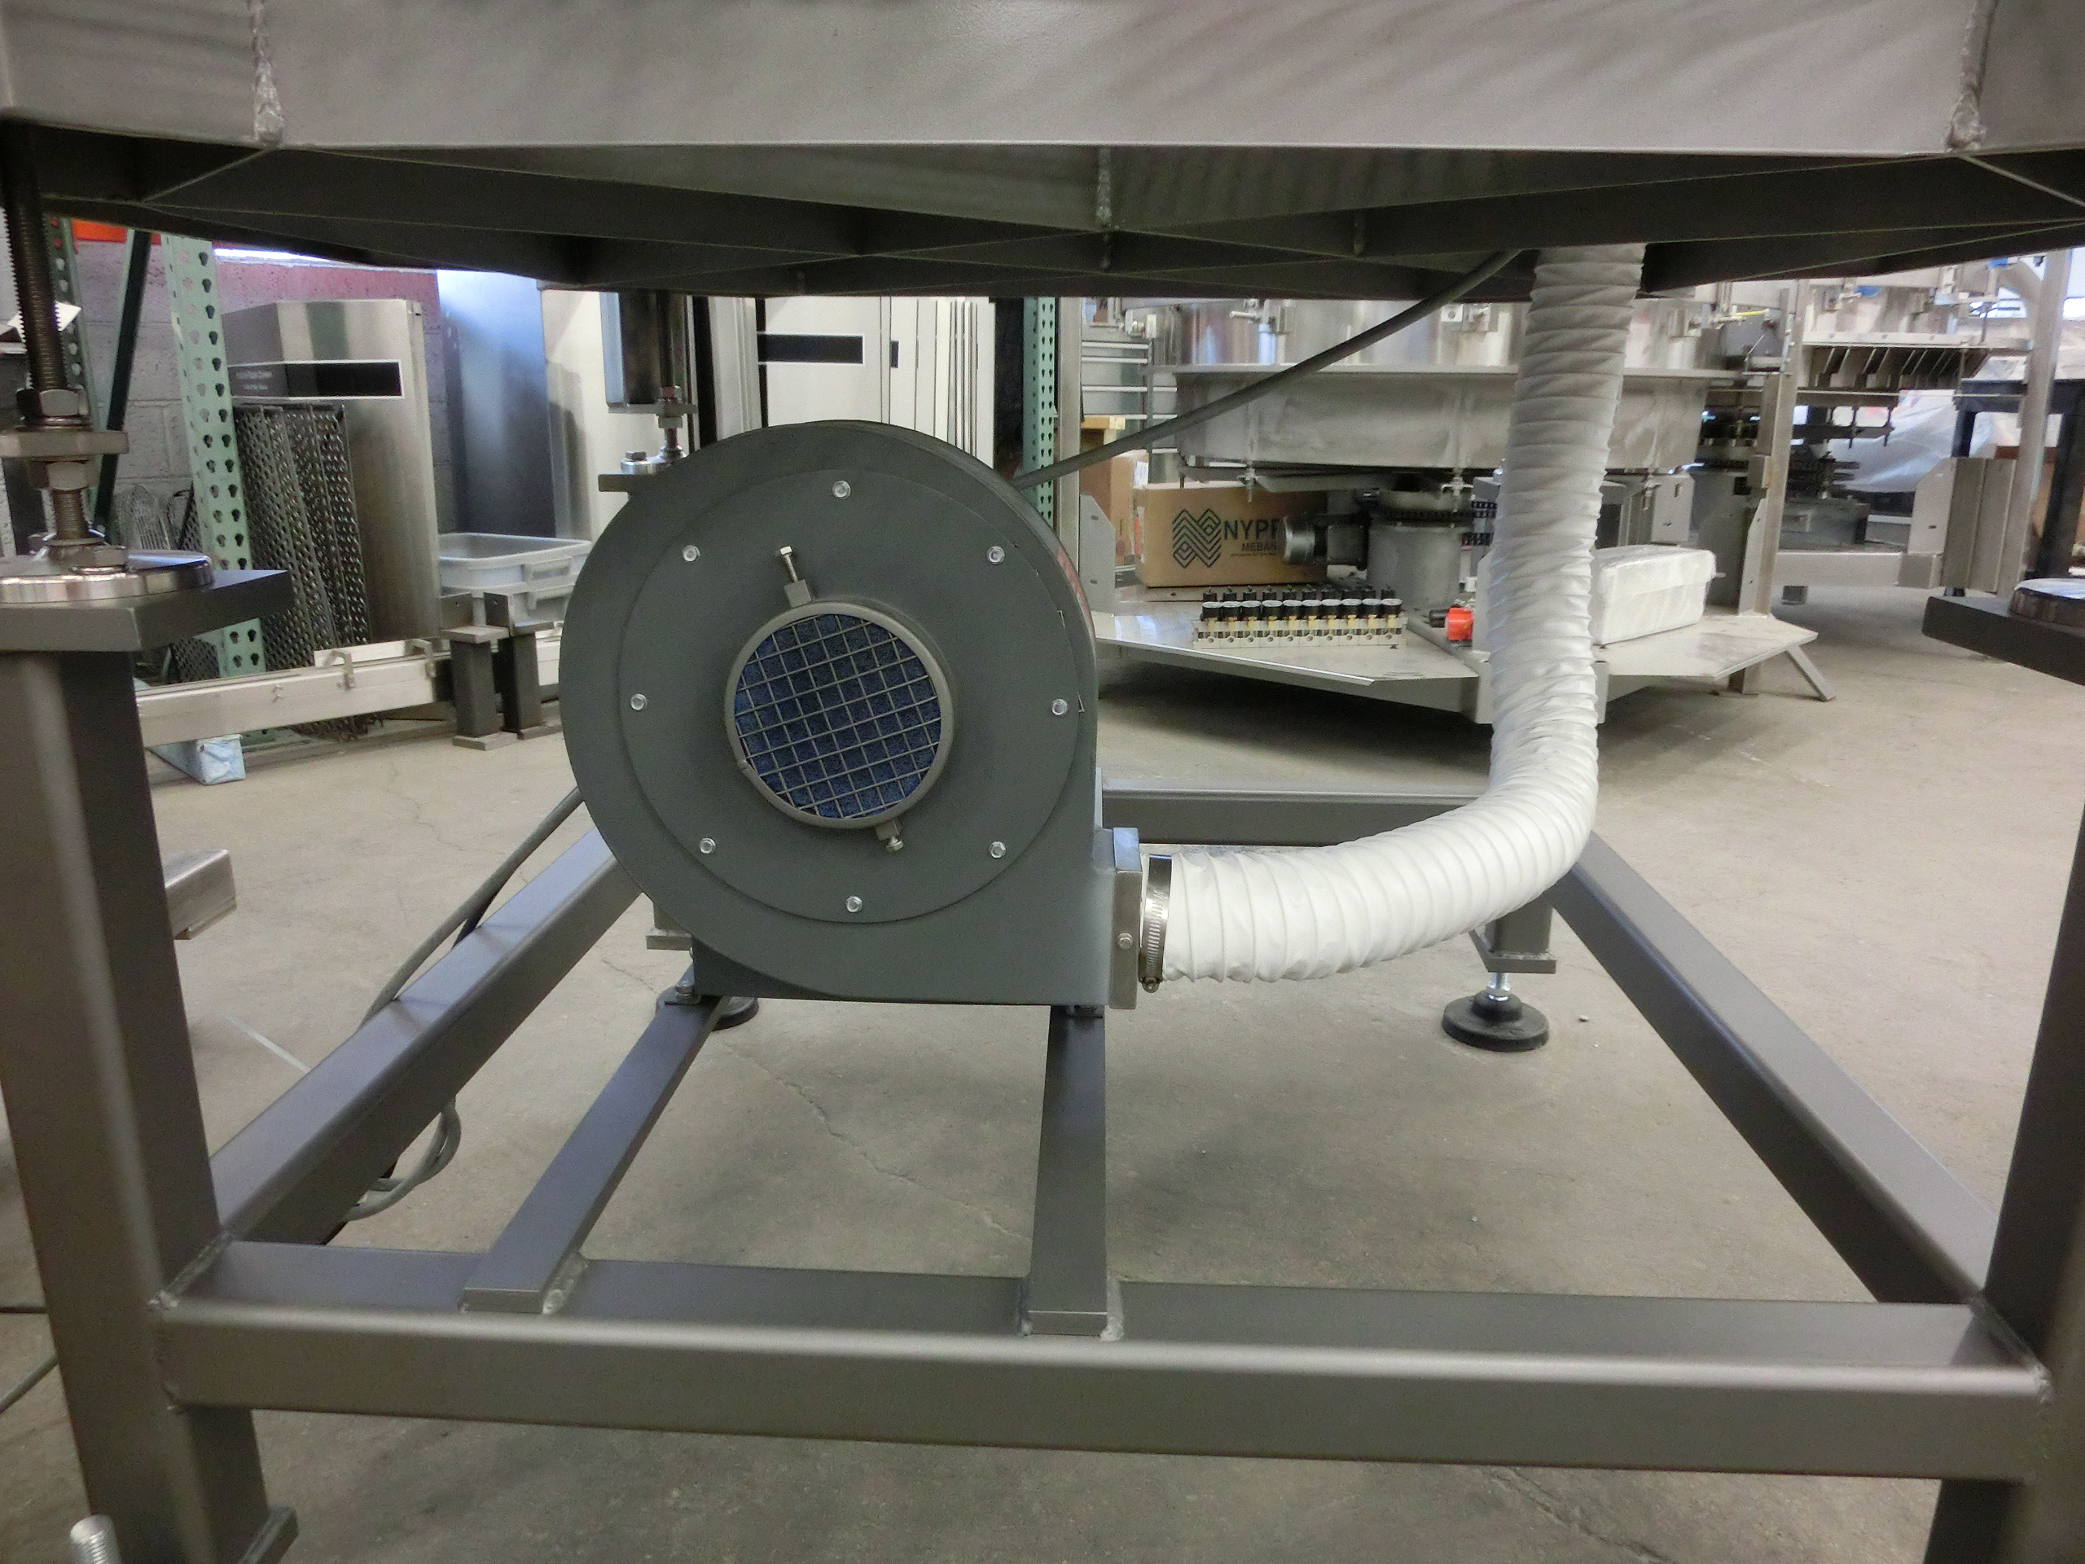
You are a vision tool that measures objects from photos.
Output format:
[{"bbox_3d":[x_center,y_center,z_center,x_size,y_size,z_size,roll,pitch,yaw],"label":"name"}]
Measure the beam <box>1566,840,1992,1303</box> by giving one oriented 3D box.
[{"bbox_3d":[0.542,0.178,1.210,0.063,0.063,0.923,1,16,3],"label":"beam"}]

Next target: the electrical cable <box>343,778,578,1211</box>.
[{"bbox_3d":[-0.483,0.180,1.203,0.158,0.284,0.302,1,16,3],"label":"electrical cable"}]

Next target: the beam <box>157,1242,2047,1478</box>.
[{"bbox_3d":[0.015,0.302,0.758,0.944,0.063,0.063,1,16,3],"label":"beam"}]

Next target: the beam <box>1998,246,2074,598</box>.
[{"bbox_3d":[3.455,-1.282,5.025,0.090,1.320,0.090,1,16,3],"label":"beam"}]

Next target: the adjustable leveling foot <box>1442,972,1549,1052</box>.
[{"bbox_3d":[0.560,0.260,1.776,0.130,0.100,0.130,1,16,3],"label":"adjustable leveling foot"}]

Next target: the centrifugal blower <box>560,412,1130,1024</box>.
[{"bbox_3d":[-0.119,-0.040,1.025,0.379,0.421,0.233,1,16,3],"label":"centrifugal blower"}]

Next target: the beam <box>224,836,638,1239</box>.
[{"bbox_3d":[-0.464,0.158,1.257,0.063,0.063,0.923,1,16,3],"label":"beam"}]

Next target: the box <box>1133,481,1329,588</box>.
[{"bbox_3d":[0.563,-0.756,4.352,0.580,0.280,0.380,-2,16,-7],"label":"box"}]

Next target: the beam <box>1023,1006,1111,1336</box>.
[{"bbox_3d":[0.033,0.131,1.228,0.040,0.013,1.044,1,16,2],"label":"beam"}]

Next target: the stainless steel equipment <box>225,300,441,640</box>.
[{"bbox_3d":[-1.632,-0.646,3.398,0.430,0.880,0.300,4,16,14],"label":"stainless steel equipment"}]

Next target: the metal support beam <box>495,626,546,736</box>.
[{"bbox_3d":[-1.149,-0.229,3.199,0.070,0.235,0.070,10,19,32],"label":"metal support beam"}]

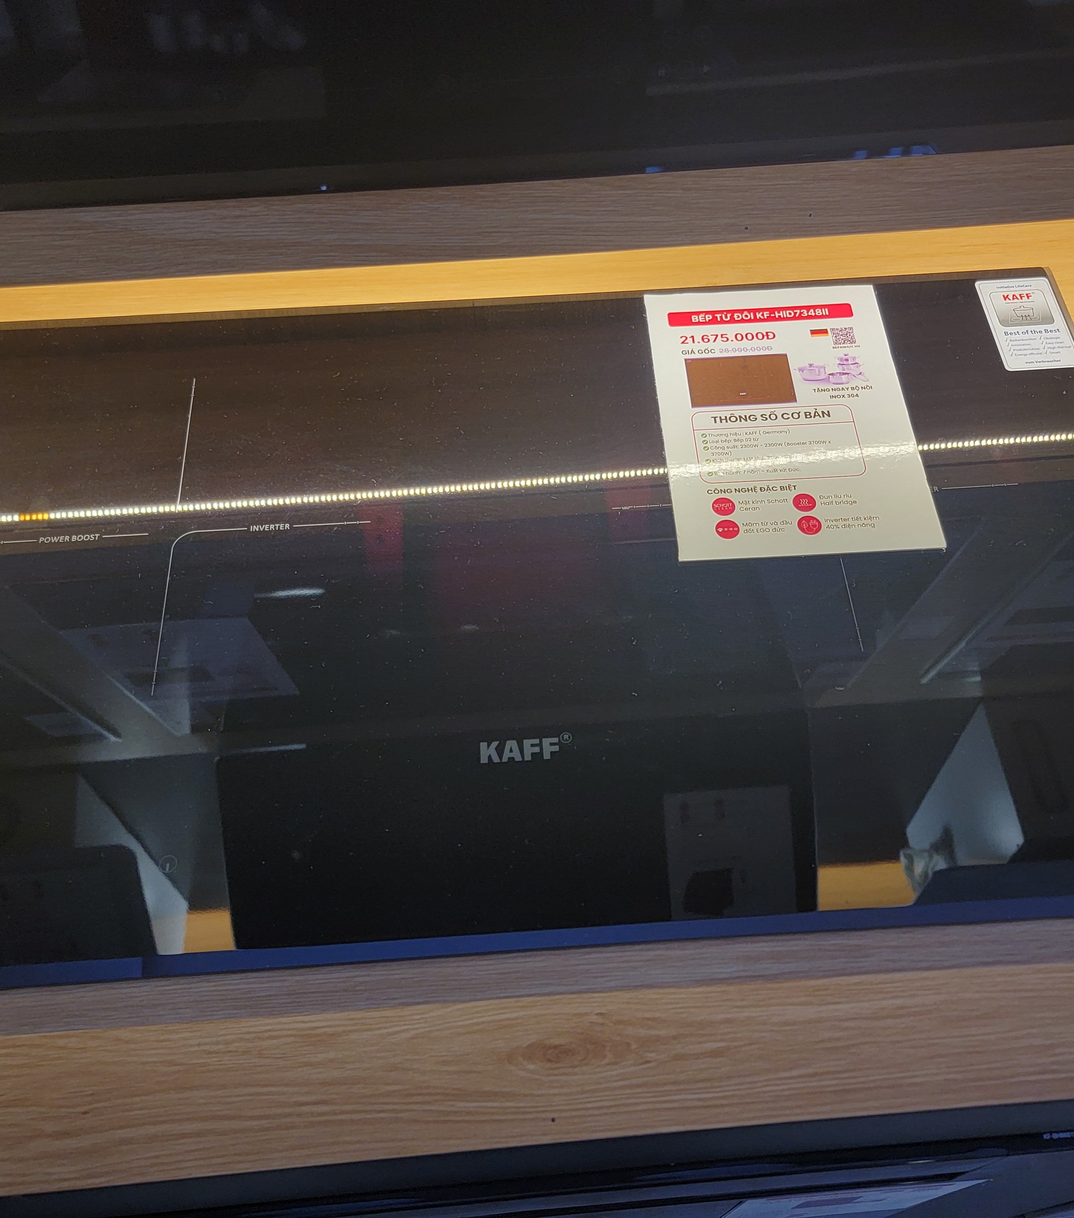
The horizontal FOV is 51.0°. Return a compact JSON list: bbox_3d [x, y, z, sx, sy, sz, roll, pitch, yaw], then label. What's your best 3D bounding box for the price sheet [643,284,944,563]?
[{"bbox_3d":[0.149,-0.119,0.678,0.148,0.001,0.209,-3,58,-1],"label":"price sheet"}]

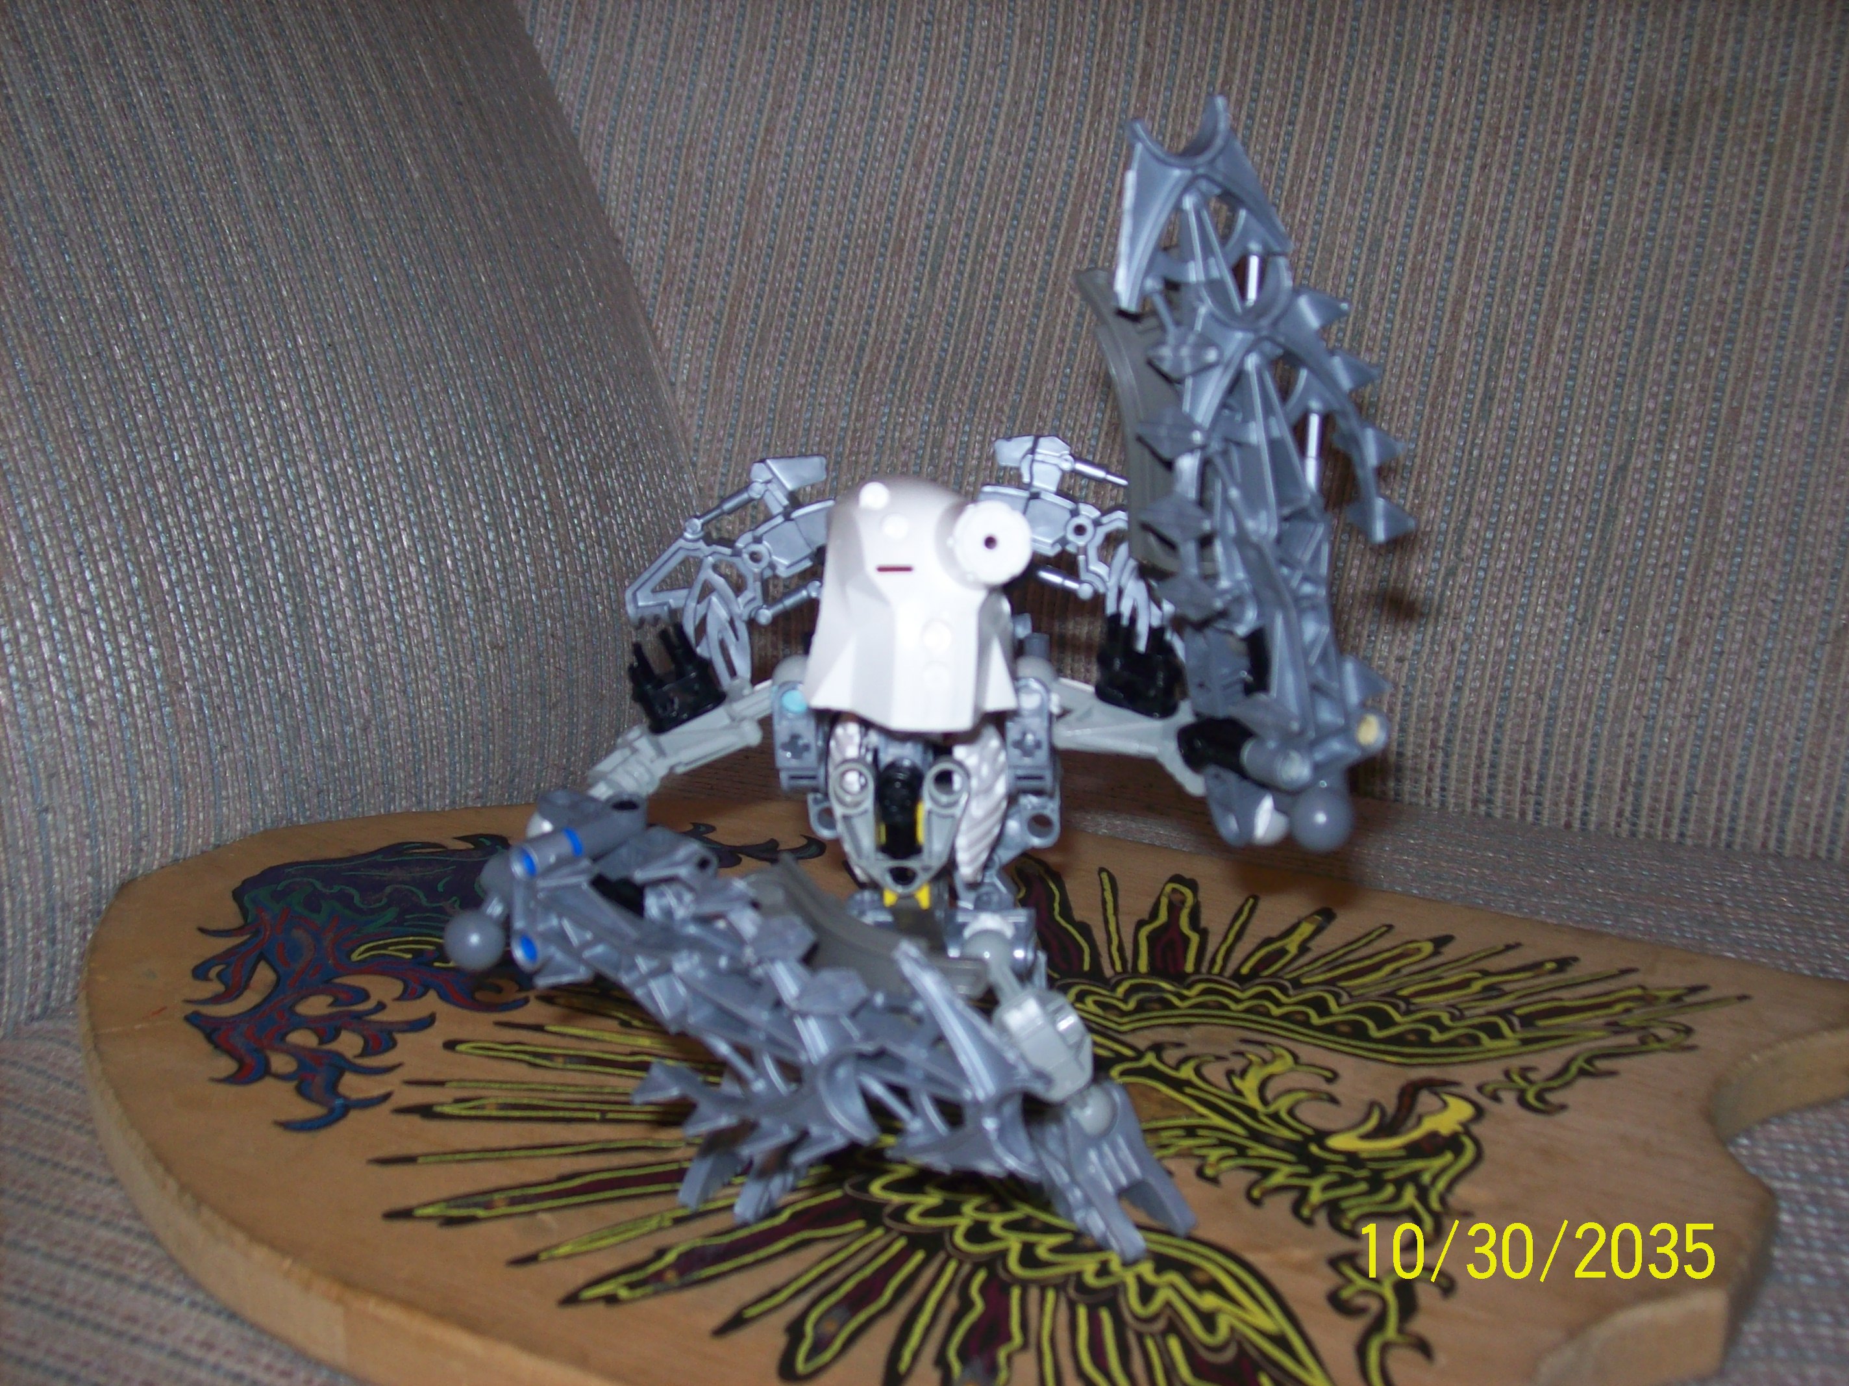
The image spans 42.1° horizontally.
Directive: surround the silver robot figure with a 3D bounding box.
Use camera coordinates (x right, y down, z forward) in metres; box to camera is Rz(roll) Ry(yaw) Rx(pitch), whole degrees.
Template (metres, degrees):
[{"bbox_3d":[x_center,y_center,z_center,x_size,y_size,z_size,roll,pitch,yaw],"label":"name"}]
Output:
[{"bbox_3d":[0.000,-0.009,0.397,0.166,0.170,0.130,0,17,3],"label":"silver robot figure"}]

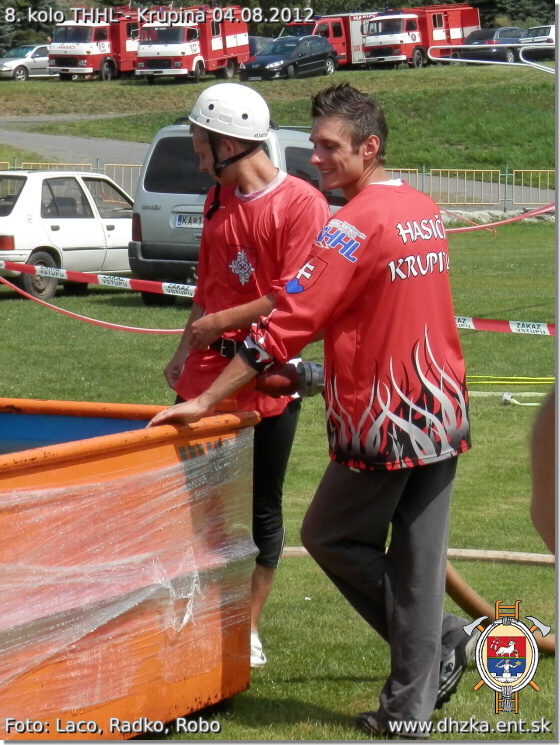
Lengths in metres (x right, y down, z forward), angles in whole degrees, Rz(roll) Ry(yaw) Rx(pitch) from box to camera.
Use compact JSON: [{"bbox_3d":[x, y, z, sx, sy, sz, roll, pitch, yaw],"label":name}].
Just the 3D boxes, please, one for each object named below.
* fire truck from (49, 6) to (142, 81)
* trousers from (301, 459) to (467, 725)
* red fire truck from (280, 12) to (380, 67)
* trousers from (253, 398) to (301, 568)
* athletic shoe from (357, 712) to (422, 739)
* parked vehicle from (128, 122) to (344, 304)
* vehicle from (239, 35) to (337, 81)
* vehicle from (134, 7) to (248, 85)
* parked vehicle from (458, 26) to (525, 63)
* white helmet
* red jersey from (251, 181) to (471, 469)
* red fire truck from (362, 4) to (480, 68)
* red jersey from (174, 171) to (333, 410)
[{"bbox_3d":[-6.261,-12.566,60.126,2.080,2.720,6.000,6,14,26],"label":"fire truck"},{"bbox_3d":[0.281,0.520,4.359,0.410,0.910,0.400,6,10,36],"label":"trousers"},{"bbox_3d":[2.122,-14.024,66.680,2.100,2.550,6.000,8,15,33],"label":"red fire truck"},{"bbox_3d":[-0.113,0.285,4.961,0.390,0.650,0.300,5,9,30],"label":"trousers"},{"bbox_3d":[0.328,0.949,4.315,0.285,0.105,0.107,8,11,40],"label":"athletic shoe"},{"bbox_3d":[0.070,-1.700,16.620,1.730,1.810,4.120,5,9,24],"label":"parked vehicle"},{"bbox_3d":[0.354,-11.531,57.645,1.820,1.490,4.760,8,14,31],"label":"vehicle"},{"bbox_3d":[-3.331,-12.382,59.450,2.100,2.620,6.000,3,15,20],"label":"vehicle"},{"bbox_3d":[9.537,-13.792,66.204,1.760,1.470,4.600,9,15,35],"label":"parked vehicle"},{"bbox_3d":[-0.146,-0.788,4.740,0.250,0.152,0.212,16,16,0],"label":"white helmet"},{"bbox_3d":[0.223,-0.137,4.293,0.500,0.740,0.500,9,11,42],"label":"red jersey"},{"bbox_3d":[6.088,-14.555,68.470,2.100,2.550,6.000,3,14,36],"label":"red fire truck"},{"bbox_3d":[-0.079,-0.239,4.694,0.490,0.710,0.330,7,10,36],"label":"red jersey"}]

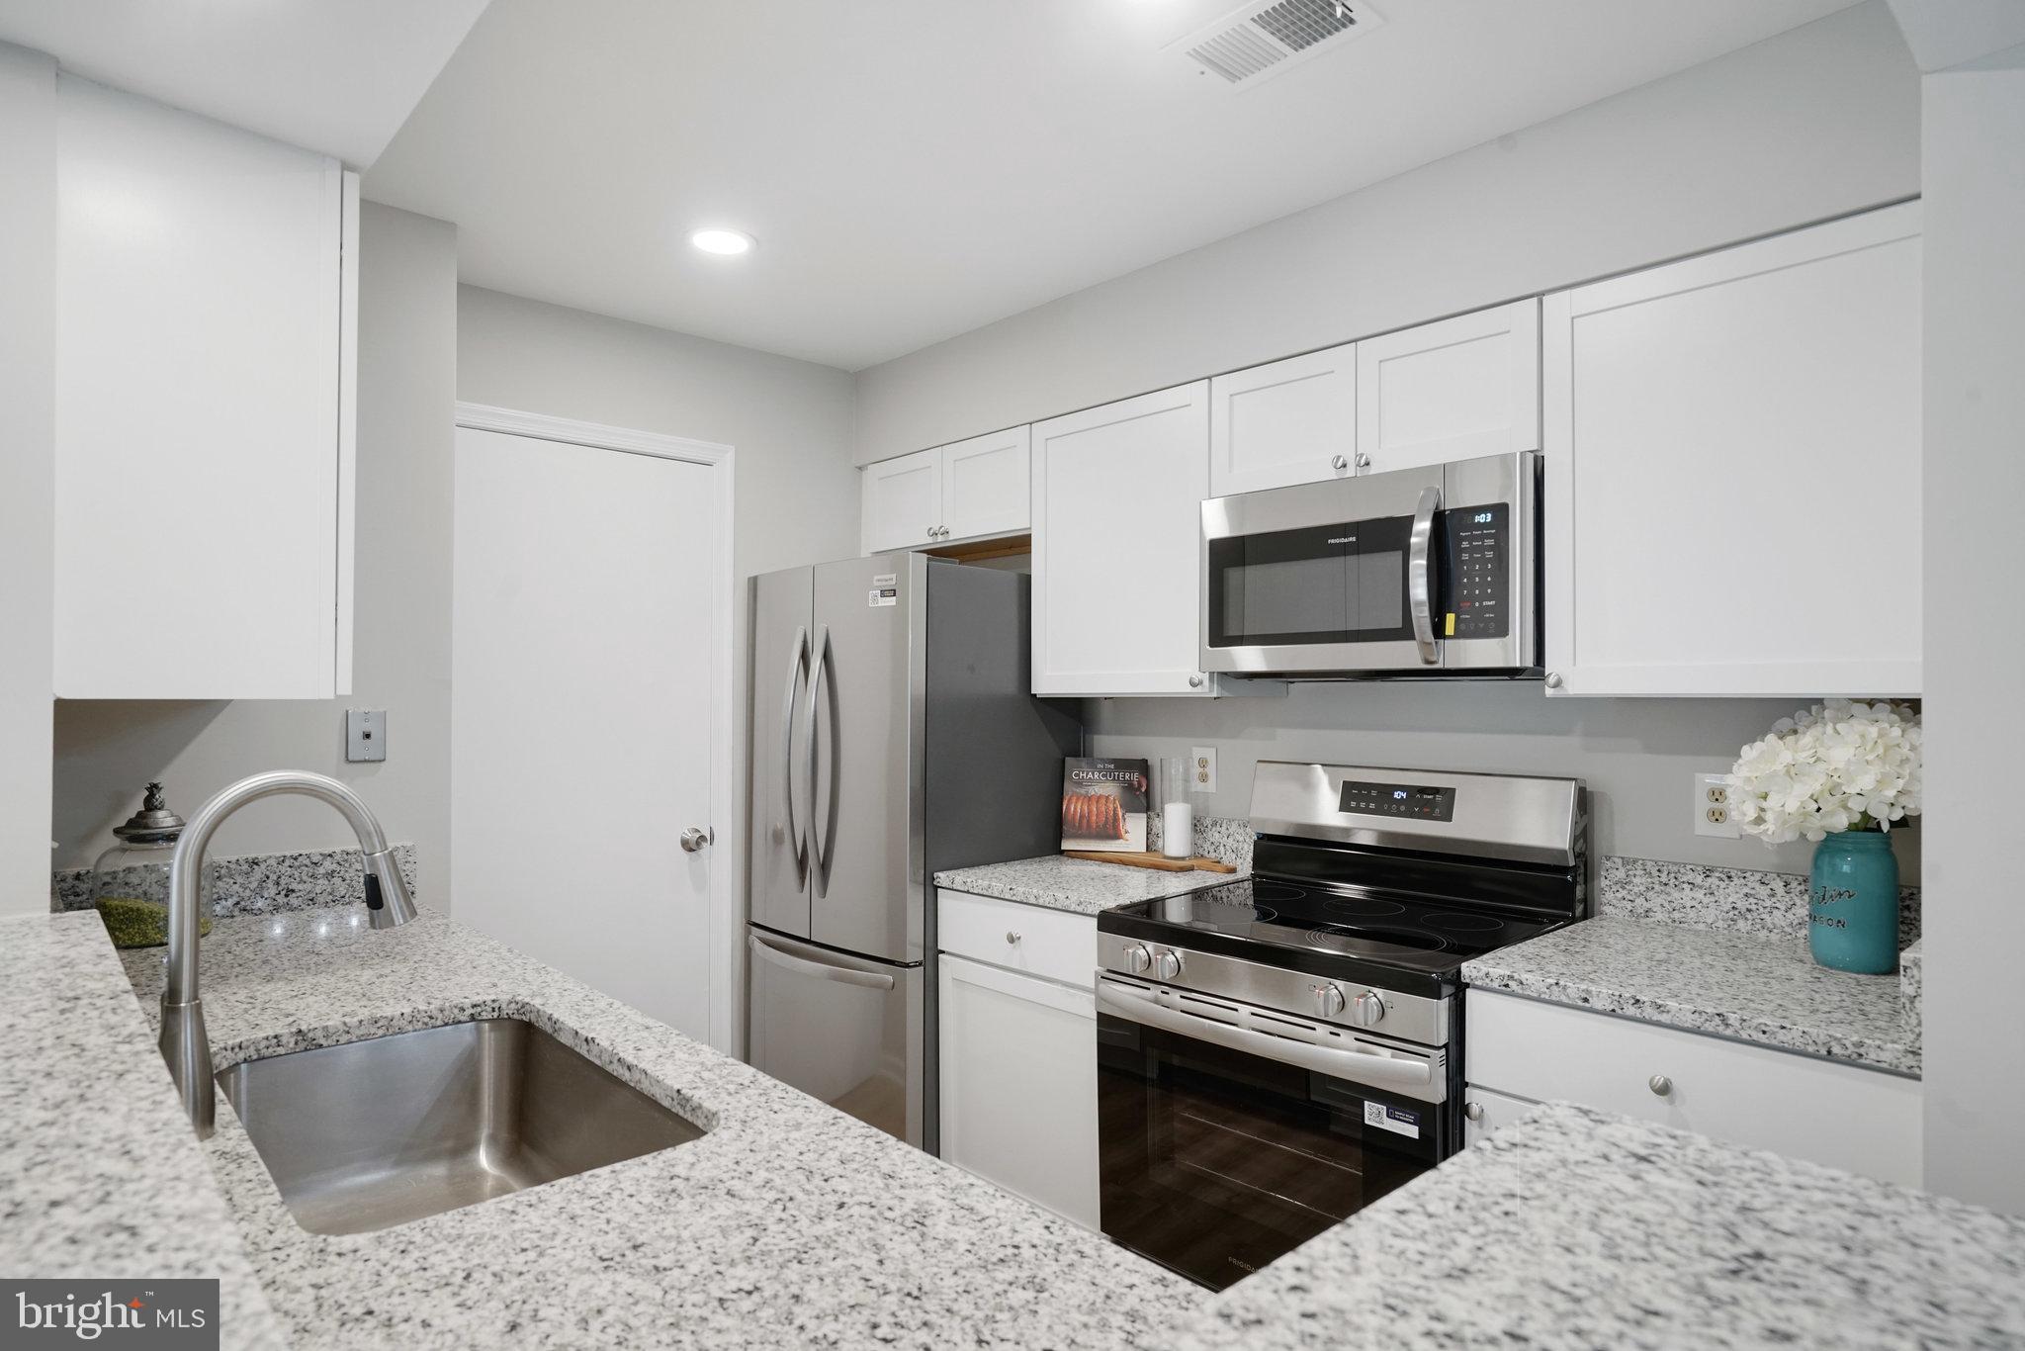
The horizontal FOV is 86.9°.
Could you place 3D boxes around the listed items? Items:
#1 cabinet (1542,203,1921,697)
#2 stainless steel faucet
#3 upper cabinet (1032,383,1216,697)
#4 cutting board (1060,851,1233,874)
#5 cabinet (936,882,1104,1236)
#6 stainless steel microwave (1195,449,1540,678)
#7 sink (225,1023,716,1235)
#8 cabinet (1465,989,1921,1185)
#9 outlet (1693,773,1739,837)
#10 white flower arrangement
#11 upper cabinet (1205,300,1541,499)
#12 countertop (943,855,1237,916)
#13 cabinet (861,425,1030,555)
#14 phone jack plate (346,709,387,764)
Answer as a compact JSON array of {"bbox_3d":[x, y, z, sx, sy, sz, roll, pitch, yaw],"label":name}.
[{"bbox_3d":[1.329,-0.346,1.921,0.303,0.765,0.605,1,-1,-45],"label":"cabinet"},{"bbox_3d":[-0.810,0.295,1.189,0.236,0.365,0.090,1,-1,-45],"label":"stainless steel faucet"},{"bbox_3d":[0.382,-0.320,2.898,0.319,0.767,0.613,1,-2,-43],"label":"upper cabinet"},{"bbox_3d":[0.384,0.500,2.892,0.148,0.018,0.520,1,-1,-45],"label":"cutting board"},{"bbox_3d":[0.259,0.969,2.768,0.630,0.846,0.605,1,-2,-43],"label":"cabinet"},{"bbox_3d":[0.833,-0.206,2.376,0.375,0.418,0.751,1,-2,-43],"label":"stainless steel microwave"},{"bbox_3d":[-0.652,0.606,1.221,0.385,0.222,0.693,1,-2,-43],"label":"sink"},{"bbox_3d":[1.197,0.960,1.785,0.613,0.884,0.607,1,-1,-45],"label":"cabinet"},{"bbox_3d":[1.360,0.253,2.061,0.007,0.116,0.073,1,-1,-45],"label":"outlet"},{"bbox_3d":[1.410,0.162,1.799,0.280,0.242,0.305,1,-1,-45],"label":"white flower arrangement"},{"bbox_3d":[0.849,-0.569,2.410,0.303,0.302,0.760,1,-1,-45],"label":"upper cabinet"},{"bbox_3d":[0.224,0.521,2.738,0.635,0.030,0.572,1,-1,-45],"label":"countertop"},{"bbox_3d":[-0.106,-0.547,3.421,0.319,0.288,0.809,1,-2,-43],"label":"cabinet"},{"bbox_3d":[-1.419,0.133,2.348,0.073,0.115,0.007,1,-2,-43],"label":"phone jack plate"}]

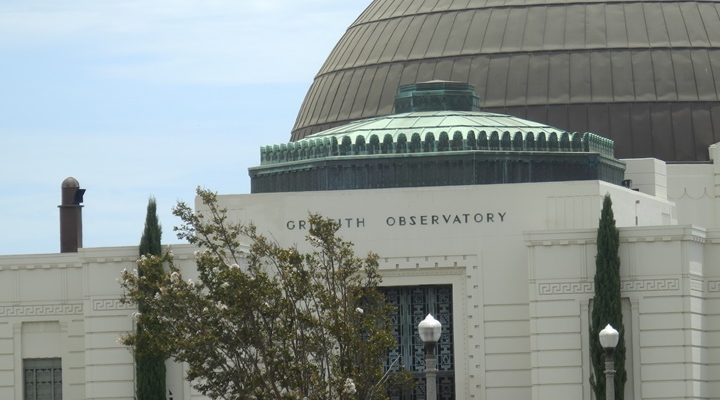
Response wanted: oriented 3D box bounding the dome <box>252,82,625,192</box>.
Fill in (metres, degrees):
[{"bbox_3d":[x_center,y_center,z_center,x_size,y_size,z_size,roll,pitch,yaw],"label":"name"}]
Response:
[{"bbox_3d":[2.690,-2.133,161.755,12.300,3.920,12.300,-2,-3,13],"label":"dome"}]

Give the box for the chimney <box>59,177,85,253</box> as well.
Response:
[{"bbox_3d":[-10.120,0.580,164.442,0.850,2.811,0.850,-2,-3,13],"label":"chimney"}]

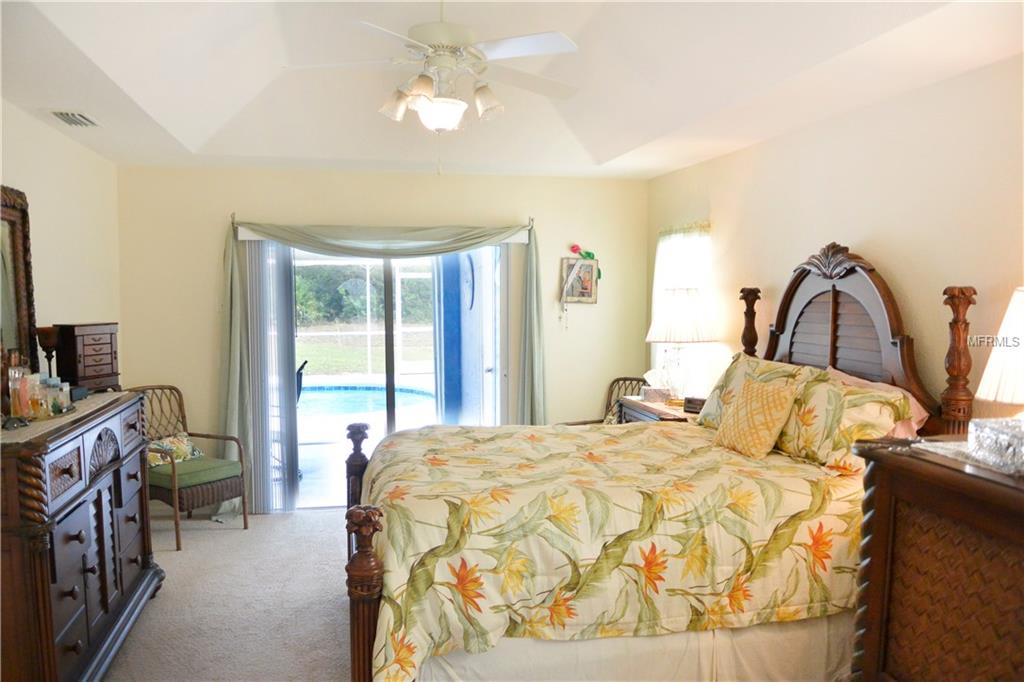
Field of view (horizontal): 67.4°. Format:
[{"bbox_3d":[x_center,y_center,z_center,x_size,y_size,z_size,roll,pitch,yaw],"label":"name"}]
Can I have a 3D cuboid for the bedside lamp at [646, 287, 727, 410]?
[{"bbox_3d":[1.076,0.050,4.887,0.475,0.785,0.475,-1,4,-12],"label":"bedside lamp"}]

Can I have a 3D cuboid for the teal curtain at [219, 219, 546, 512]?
[{"bbox_3d":[-0.903,0.191,5.644,2.390,2.110,0.160,-1,4,-12],"label":"teal curtain"}]

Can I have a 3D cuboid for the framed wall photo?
[{"bbox_3d":[0.528,-0.472,5.975,0.285,0.348,0.025,-1,4,-12],"label":"framed wall photo"}]

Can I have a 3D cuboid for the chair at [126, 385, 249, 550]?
[{"bbox_3d":[-2.176,0.803,5.121,0.610,0.965,0.560,2,5,32],"label":"chair"}]

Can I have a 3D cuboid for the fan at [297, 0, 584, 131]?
[{"bbox_3d":[-0.290,-1.182,3.240,1.310,0.596,1.310,-1,4,-12],"label":"fan"}]

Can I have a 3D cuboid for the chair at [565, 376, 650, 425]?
[{"bbox_3d":[0.640,0.767,5.581,0.610,0.965,0.560,-3,5,-38],"label":"chair"}]

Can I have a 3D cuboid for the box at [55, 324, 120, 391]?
[{"bbox_3d":[-2.215,0.094,4.008,0.193,0.358,0.235,2,5,31],"label":"box"}]

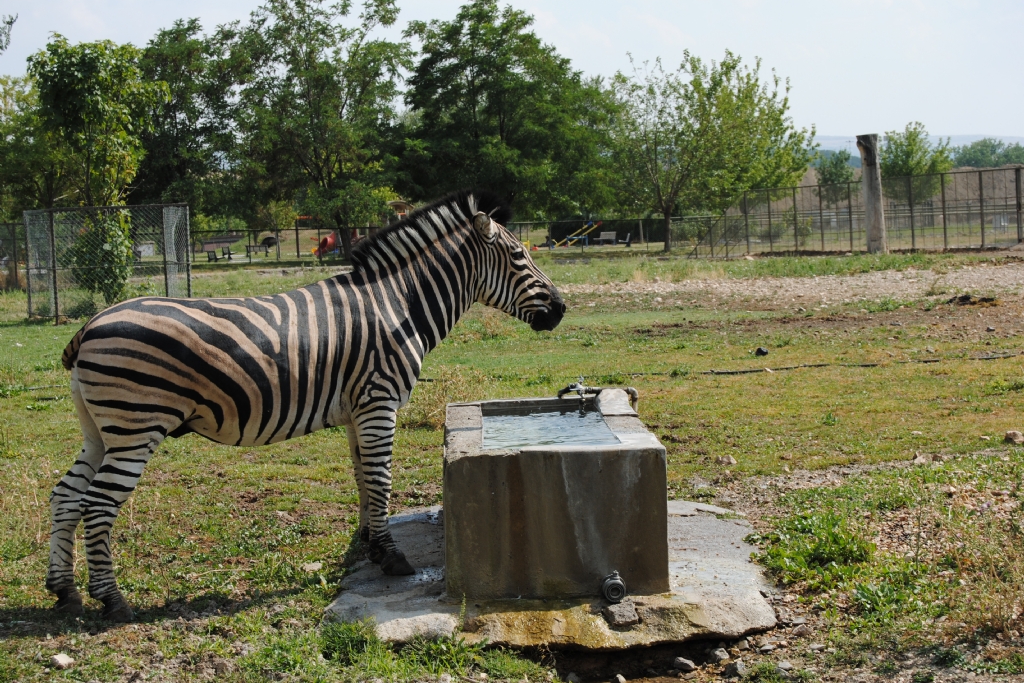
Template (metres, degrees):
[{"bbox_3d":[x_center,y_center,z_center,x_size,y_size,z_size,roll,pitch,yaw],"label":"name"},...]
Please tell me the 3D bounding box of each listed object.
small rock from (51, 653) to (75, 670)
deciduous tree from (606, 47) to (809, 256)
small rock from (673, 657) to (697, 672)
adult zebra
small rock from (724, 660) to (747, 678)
[{"bbox_3d":[-1.623,1.150,8.430,0.080,0.045,0.070,-2,3,0],"label":"small rock"},{"bbox_3d":[8.630,-8.154,101.000,8.300,8.400,7.800,-2,3,0],"label":"deciduous tree"},{"bbox_3d":[0.610,1.131,8.250,0.078,0.045,0.060,-2,3,0],"label":"small rock"},{"bbox_3d":[-0.860,0.231,9.850,2.100,1.680,0.520,-3,3,-15],"label":"adult zebra"},{"bbox_3d":[0.772,1.133,8.100,0.080,0.055,0.070,-2,3,0],"label":"small rock"}]

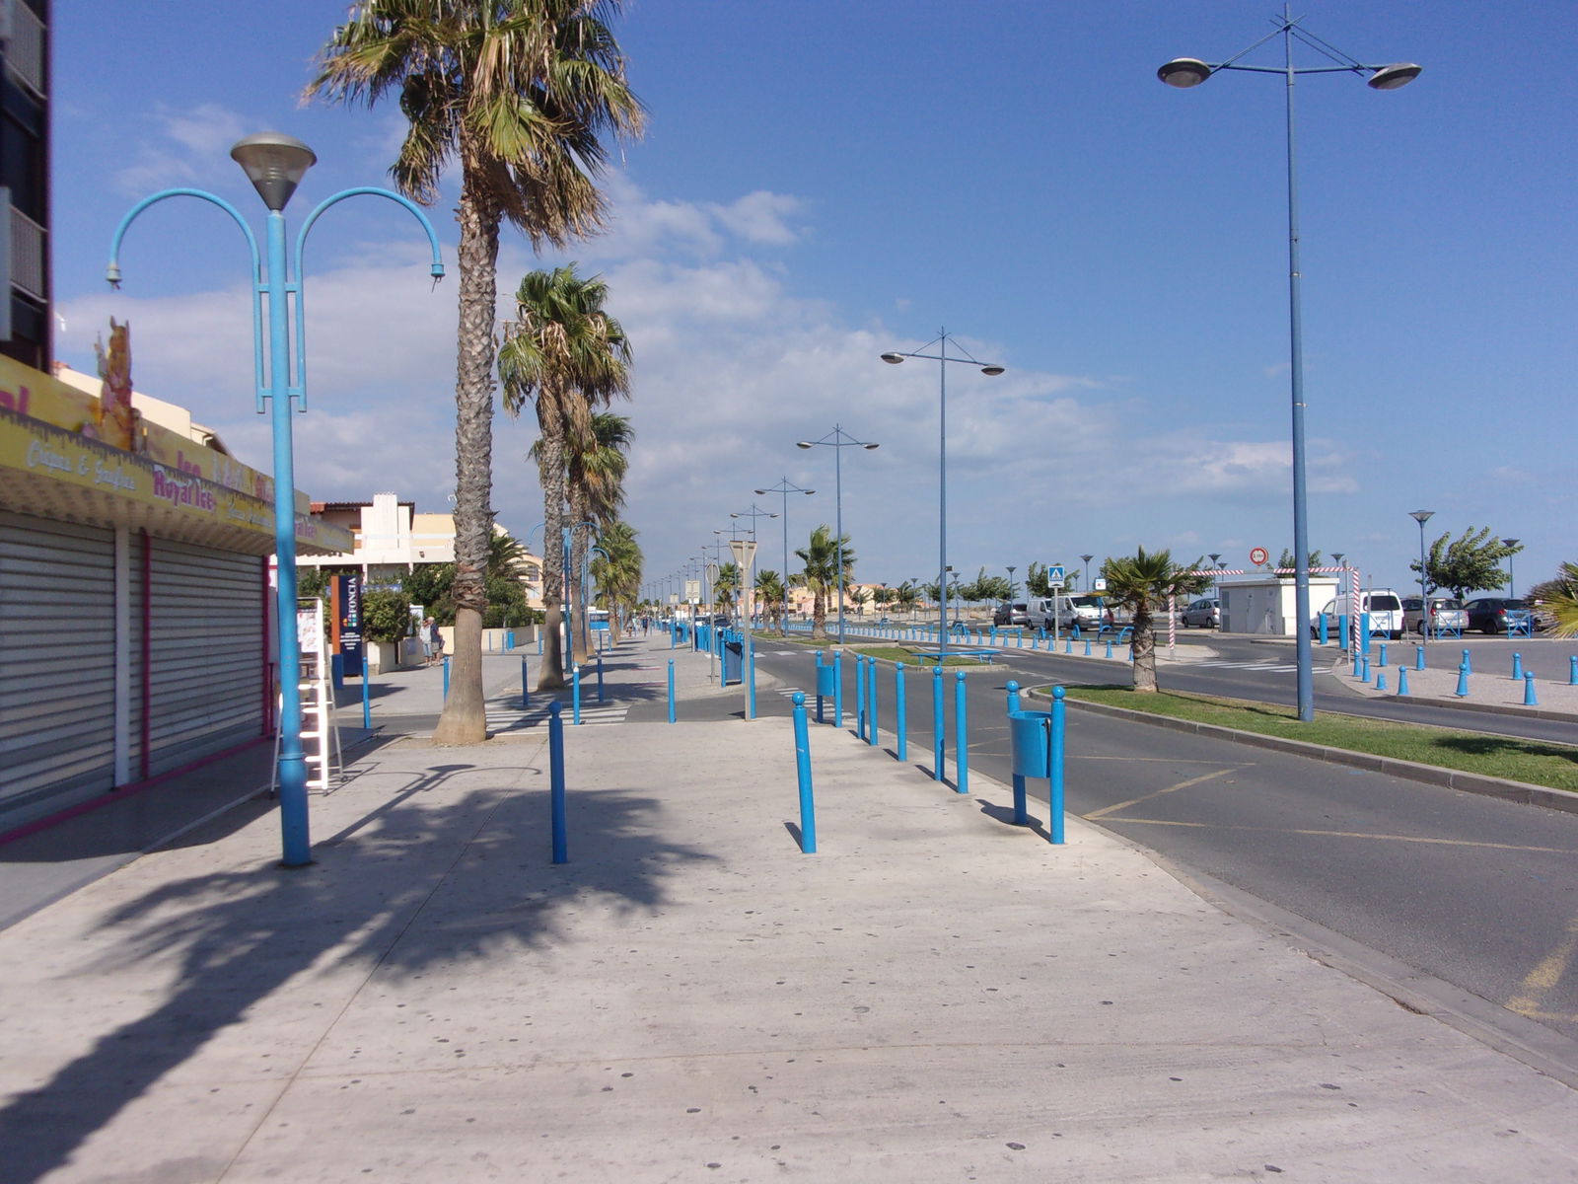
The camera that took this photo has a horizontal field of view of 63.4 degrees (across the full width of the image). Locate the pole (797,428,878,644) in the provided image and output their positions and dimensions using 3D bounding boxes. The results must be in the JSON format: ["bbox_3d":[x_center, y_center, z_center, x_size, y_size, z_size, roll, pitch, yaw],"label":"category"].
[{"bbox_3d":[2.257,-2.501,57.800,3.720,10.000,0.650,-1,-1,-7],"label":"pole"}]

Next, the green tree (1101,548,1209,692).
[{"bbox_3d":[6.883,0.514,24.200,2.050,2.740,2.000,-1,-1,-7],"label":"green tree"}]

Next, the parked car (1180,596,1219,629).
[{"bbox_3d":[23.740,1.220,71.500,1.750,1.620,4.250,-1,-1,-10],"label":"parked car"}]

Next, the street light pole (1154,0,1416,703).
[{"bbox_3d":[6.930,-3.120,17.500,3.600,9.770,0.700,-1,-1,-3],"label":"street light pole"}]

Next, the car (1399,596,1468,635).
[{"bbox_3d":[27.687,1.081,56.098,1.770,1.600,4.200,-1,-1,-7],"label":"car"}]

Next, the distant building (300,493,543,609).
[{"bbox_3d":[-17.472,-0.666,60.000,10.000,7.000,16.000,-1,-1,-7],"label":"distant building"}]

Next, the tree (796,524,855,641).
[{"bbox_3d":[1.753,-0.510,66.000,3.000,6.000,2.900,-1,-1,-7],"label":"tree"}]

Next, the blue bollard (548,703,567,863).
[{"bbox_3d":[-1.531,1.264,8.473,0.100,1.070,0.100,-1,-1,-7],"label":"blue bollard"}]

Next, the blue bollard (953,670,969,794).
[{"bbox_3d":[1.508,1.230,11.150,0.093,1.070,0.093,-1,-1,-7],"label":"blue bollard"}]

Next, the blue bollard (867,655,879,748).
[{"bbox_3d":[1.018,1.328,15.450,0.093,1.070,0.093,-1,-1,-7],"label":"blue bollard"}]

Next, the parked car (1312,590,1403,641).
[{"bbox_3d":[21.790,0.860,49.450,1.750,1.870,4.150,-1,-1,-7],"label":"parked car"}]

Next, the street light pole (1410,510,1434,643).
[{"bbox_3d":[20.900,-0.500,42.000,0.850,4.420,0.850,-1,-1,-7],"label":"street light pole"}]

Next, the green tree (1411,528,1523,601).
[{"bbox_3d":[29.747,-0.514,56.000,4.900,4.500,4.600,-1,-1,-7],"label":"green tree"}]

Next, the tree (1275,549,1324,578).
[{"bbox_3d":[31.531,-0.263,79.016,4.600,4.900,4.600,-1,-1,-7],"label":"tree"}]

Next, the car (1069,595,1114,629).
[{"bbox_3d":[16.624,1.226,73.400,1.950,1.970,4.800,-1,-1,-7],"label":"car"}]

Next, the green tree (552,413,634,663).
[{"bbox_3d":[-7.040,-1.870,43.600,3.300,8.600,3.300,-1,-1,-7],"label":"green tree"}]

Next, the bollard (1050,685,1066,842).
[{"bbox_3d":[1.817,1.177,8.676,0.100,1.070,0.100,-1,-1,-7],"label":"bollard"}]

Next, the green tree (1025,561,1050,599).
[{"bbox_3d":[17.900,0.200,87.000,3.500,4.400,3.500,-1,-1,-7],"label":"green tree"}]

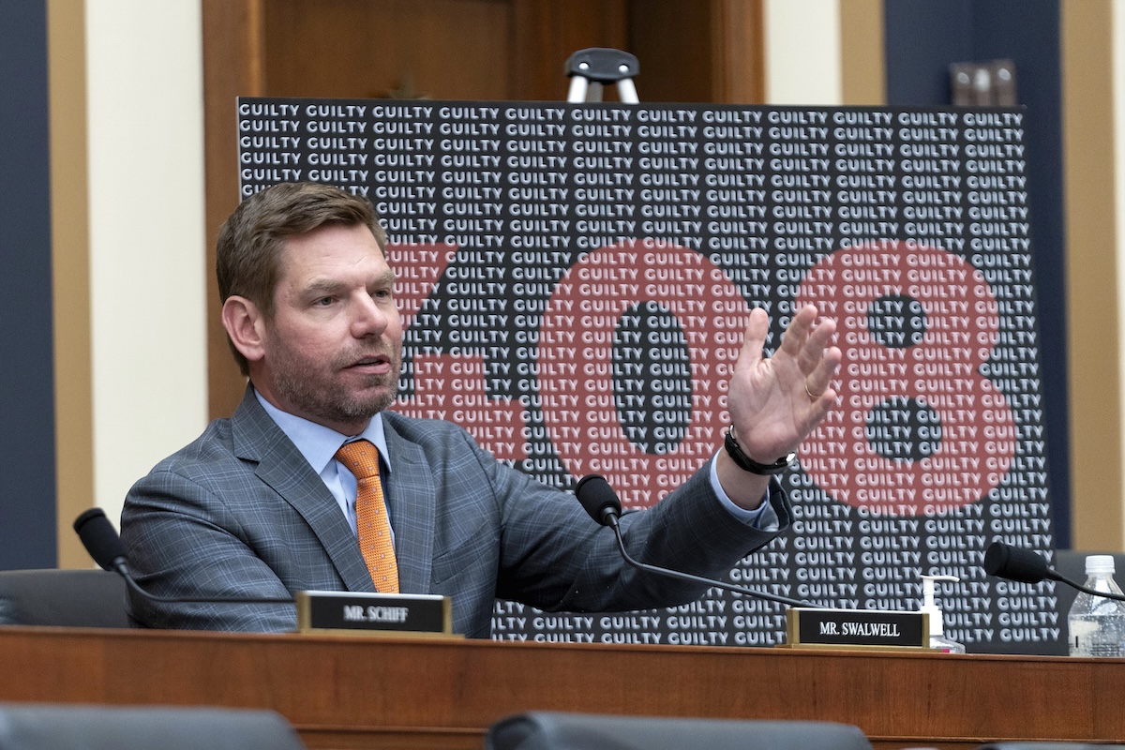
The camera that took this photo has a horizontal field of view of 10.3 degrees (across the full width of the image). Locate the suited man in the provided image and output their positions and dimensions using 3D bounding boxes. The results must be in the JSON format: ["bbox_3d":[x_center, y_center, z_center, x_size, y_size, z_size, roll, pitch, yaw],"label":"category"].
[{"bbox_3d":[-0.140,0.455,6.400,0.600,1.320,0.780,-1,-1,-35],"label":"suited man"}]

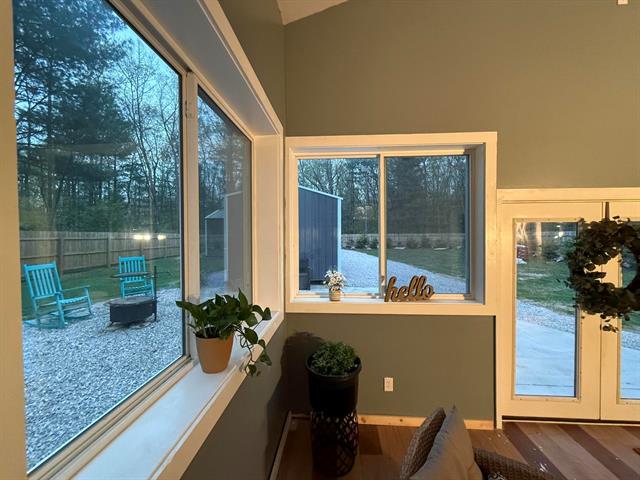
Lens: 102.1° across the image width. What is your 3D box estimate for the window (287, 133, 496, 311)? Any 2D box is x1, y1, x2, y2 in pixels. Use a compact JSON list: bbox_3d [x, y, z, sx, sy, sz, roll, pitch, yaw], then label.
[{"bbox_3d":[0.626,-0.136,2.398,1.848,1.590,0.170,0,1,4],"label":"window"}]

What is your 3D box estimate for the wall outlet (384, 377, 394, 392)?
[{"bbox_3d":[0.630,1.322,2.356,0.077,0.121,0.012,0,1,4],"label":"wall outlet"}]

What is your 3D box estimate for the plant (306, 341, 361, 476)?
[{"bbox_3d":[0.109,1.335,2.023,0.410,0.740,0.410,0,1,4],"label":"plant"}]

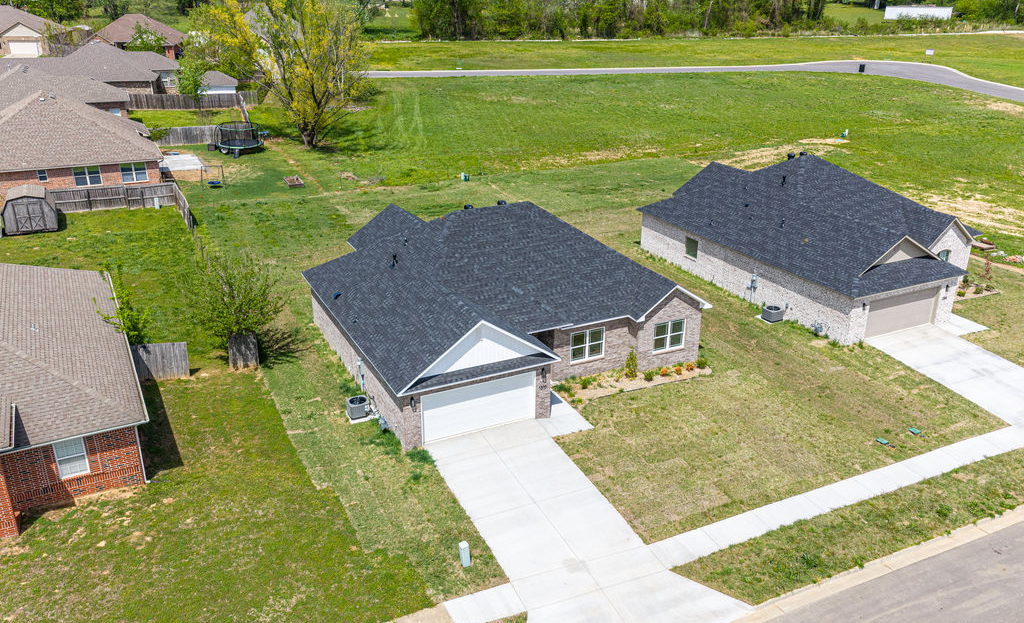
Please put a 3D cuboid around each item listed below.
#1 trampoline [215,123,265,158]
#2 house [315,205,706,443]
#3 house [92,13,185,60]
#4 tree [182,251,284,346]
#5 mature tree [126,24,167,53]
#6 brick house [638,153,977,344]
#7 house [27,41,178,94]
[{"bbox_3d":[-26.588,-16.820,77.827,4.500,2.750,4.500,-11,24,-25],"label":"trampoline"},{"bbox_3d":[-1.468,-2.283,40.355,15.950,6.800,20.000,-11,24,-25],"label":"house"},{"bbox_3d":[-59.243,-43.492,126.000,15.000,6.600,14.000,-10,24,-24],"label":"house"},{"bbox_3d":[-13.053,-0.256,36.992,4.900,5.480,4.800,-11,24,-25],"label":"tree"},{"bbox_3d":[-53.225,-39.154,117.104,5.800,6.000,5.600,-11,24,-25],"label":"mature tree"},{"bbox_3d":[18.752,-6.187,49.183,15.500,7.000,21.000,-10,24,-23],"label":"brick house"},{"bbox_3d":[-53.623,-32.338,105.939,18.000,6.500,16.500,-11,24,-25],"label":"house"}]

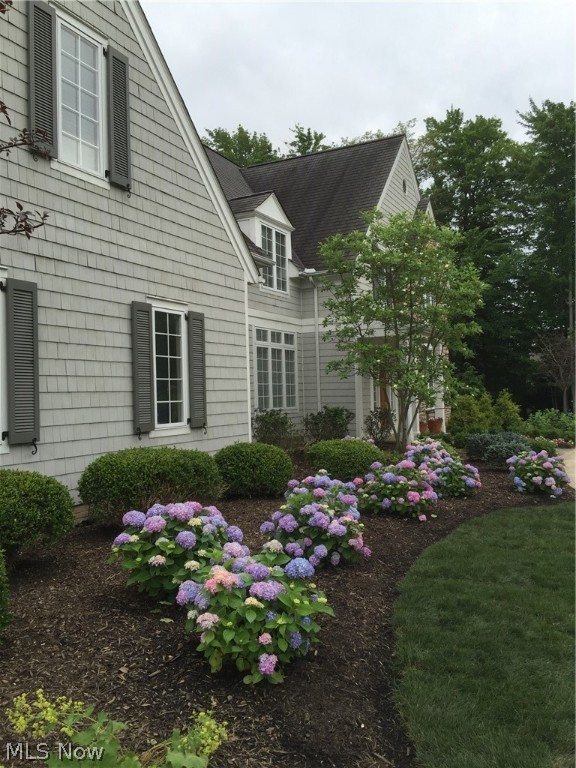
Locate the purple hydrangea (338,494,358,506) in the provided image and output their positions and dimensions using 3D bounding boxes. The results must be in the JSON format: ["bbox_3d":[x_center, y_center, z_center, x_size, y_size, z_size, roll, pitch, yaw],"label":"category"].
[{"bbox_3d":[0.527,1.014,5.600,0.171,0.103,0.162,-2,-1,5],"label":"purple hydrangea"}]

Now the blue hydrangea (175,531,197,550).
[{"bbox_3d":[-0.781,1.192,4.900,0.165,0.150,0.160,-2,-1,0],"label":"blue hydrangea"}]

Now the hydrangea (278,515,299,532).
[{"bbox_3d":[0.004,1.149,5.300,0.160,0.140,0.150,-2,-1,0],"label":"hydrangea"}]

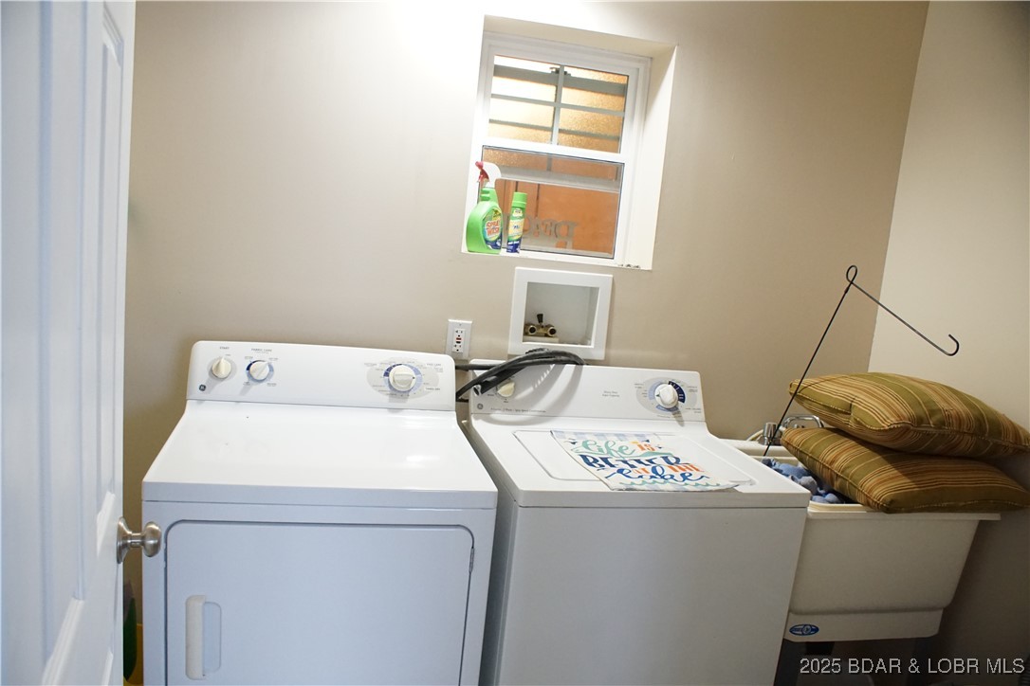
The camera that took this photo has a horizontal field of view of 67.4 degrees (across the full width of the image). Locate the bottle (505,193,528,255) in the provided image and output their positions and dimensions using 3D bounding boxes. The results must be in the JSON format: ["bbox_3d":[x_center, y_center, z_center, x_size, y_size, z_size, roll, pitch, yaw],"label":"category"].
[{"bbox_3d":[0.004,-0.369,2.376,0.044,0.187,0.044,3,8,-20],"label":"bottle"}]

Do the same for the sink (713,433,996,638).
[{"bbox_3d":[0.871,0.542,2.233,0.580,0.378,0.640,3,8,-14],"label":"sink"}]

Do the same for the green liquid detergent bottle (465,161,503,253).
[{"bbox_3d":[-0.085,-0.403,2.308,0.065,0.269,0.110,11,10,37],"label":"green liquid detergent bottle"}]

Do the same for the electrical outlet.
[{"bbox_3d":[-0.162,-0.007,2.259,0.071,0.115,0.012,3,8,-14],"label":"electrical outlet"}]

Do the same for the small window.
[{"bbox_3d":[0.114,-0.601,2.462,0.586,0.655,0.080,3,8,-14],"label":"small window"}]

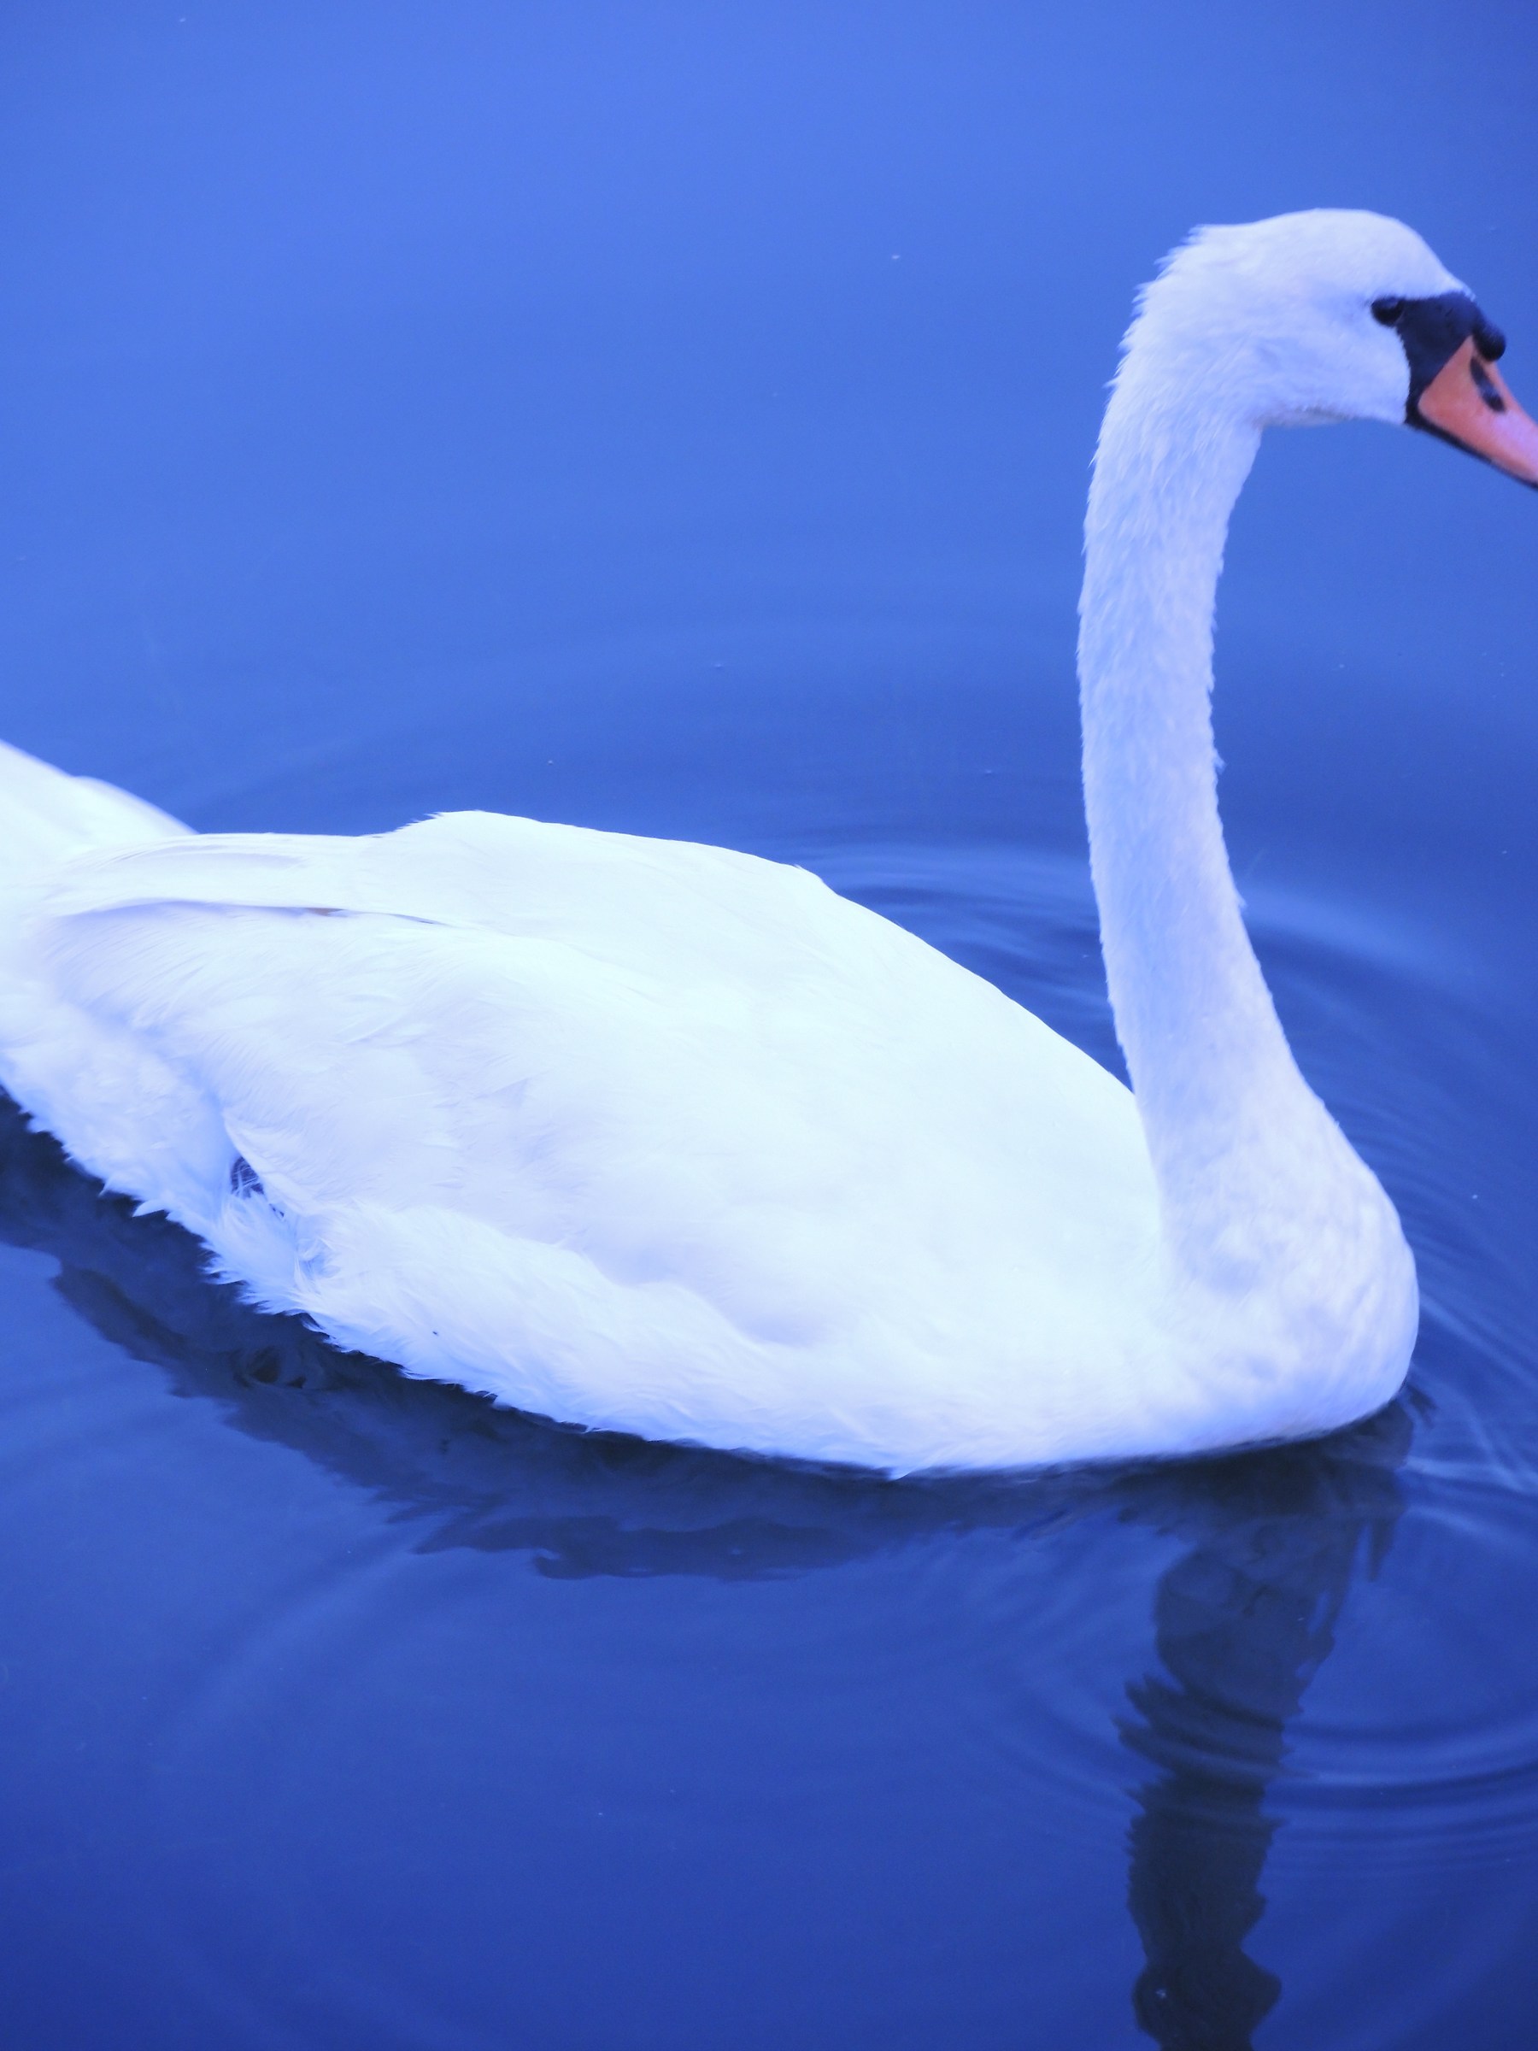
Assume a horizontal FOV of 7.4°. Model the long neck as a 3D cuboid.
[{"bbox_3d":[0.171,-0.077,4.600,0.100,0.370,0.080,10,28,20],"label":"long neck"}]

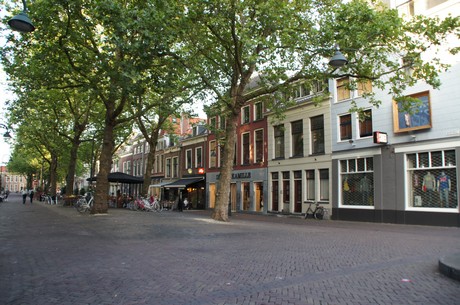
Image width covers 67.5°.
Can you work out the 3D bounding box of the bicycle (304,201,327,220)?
[{"bbox_3d":[5.003,3.402,20.200,0.600,1.080,1.750,5,-8,-35],"label":"bicycle"}]

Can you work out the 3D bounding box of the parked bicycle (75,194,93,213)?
[{"bbox_3d":[-10.225,3.687,24.800,1.750,1.100,0.600,2,-7,-14],"label":"parked bicycle"}]

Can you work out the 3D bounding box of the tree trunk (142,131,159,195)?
[{"bbox_3d":[-6.552,1.442,28.294,0.950,6.610,0.800,1,-7,0],"label":"tree trunk"}]

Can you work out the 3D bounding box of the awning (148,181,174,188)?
[{"bbox_3d":[-7.495,3.466,37.300,1.400,0.750,3.200,5,-8,-35],"label":"awning"}]

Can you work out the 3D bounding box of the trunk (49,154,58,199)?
[{"bbox_3d":[-21.134,3.189,41.355,0.800,5.950,0.750,1,-7,0],"label":"trunk"}]

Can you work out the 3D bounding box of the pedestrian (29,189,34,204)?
[{"bbox_3d":[-22.329,4.889,38.800,0.500,1.720,0.380,5,-8,-32],"label":"pedestrian"}]

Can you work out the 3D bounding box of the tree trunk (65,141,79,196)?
[{"bbox_3d":[-15.016,2.001,32.679,0.800,6.360,0.750,1,-7,0],"label":"tree trunk"}]

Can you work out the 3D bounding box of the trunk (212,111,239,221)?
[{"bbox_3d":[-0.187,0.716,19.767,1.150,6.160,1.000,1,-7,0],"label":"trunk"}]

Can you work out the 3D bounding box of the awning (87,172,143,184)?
[{"bbox_3d":[-9.467,2.159,28.600,3.700,0.800,3.700,5,-8,-35],"label":"awning"}]

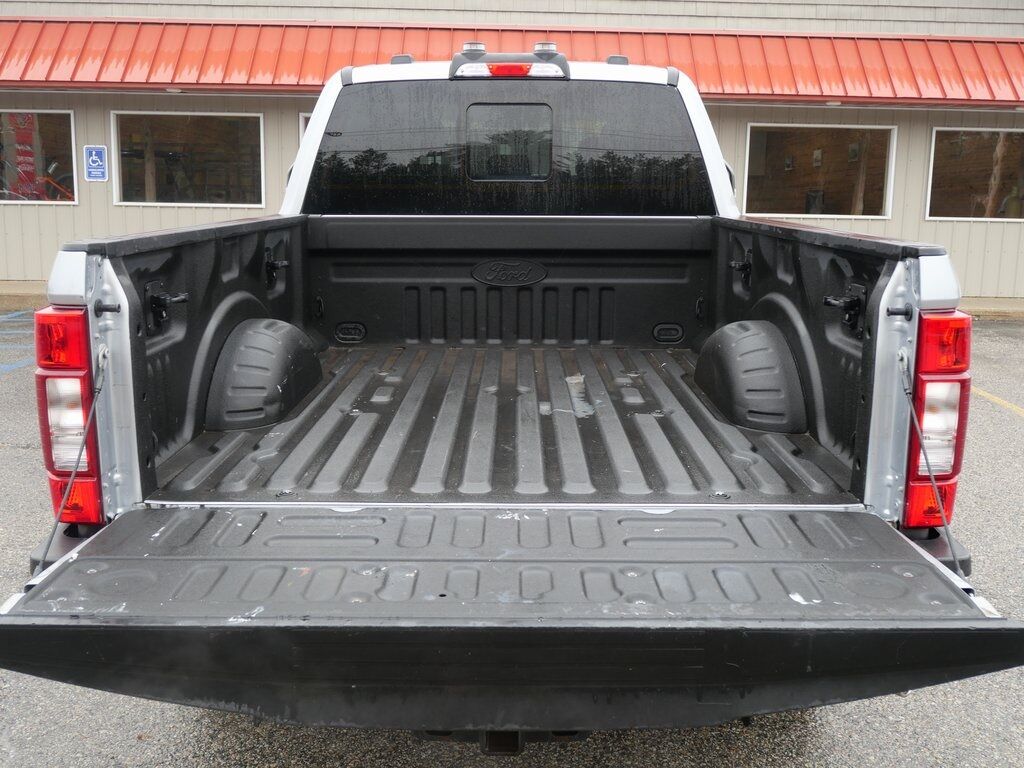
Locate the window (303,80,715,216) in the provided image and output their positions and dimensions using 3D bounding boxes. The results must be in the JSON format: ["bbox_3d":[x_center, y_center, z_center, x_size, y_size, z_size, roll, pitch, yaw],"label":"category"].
[{"bbox_3d":[-0.009,-0.983,4.194,1.700,0.585,0.080,0,3,0],"label":"window"}]

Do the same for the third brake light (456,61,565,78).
[{"bbox_3d":[-0.008,-1.304,4.176,0.465,0.068,0.070,0,11,0],"label":"third brake light"}]

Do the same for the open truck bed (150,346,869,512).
[{"bbox_3d":[-0.017,0.008,3.152,1.590,0.130,2.080,0,11,0],"label":"open truck bed"}]

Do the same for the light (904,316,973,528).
[{"bbox_3d":[0.869,0.067,2.089,0.130,0.450,0.135,0,11,0],"label":"light"}]

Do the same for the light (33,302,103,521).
[{"bbox_3d":[-0.911,0.059,2.095,0.130,0.450,0.135,0,11,0],"label":"light"}]

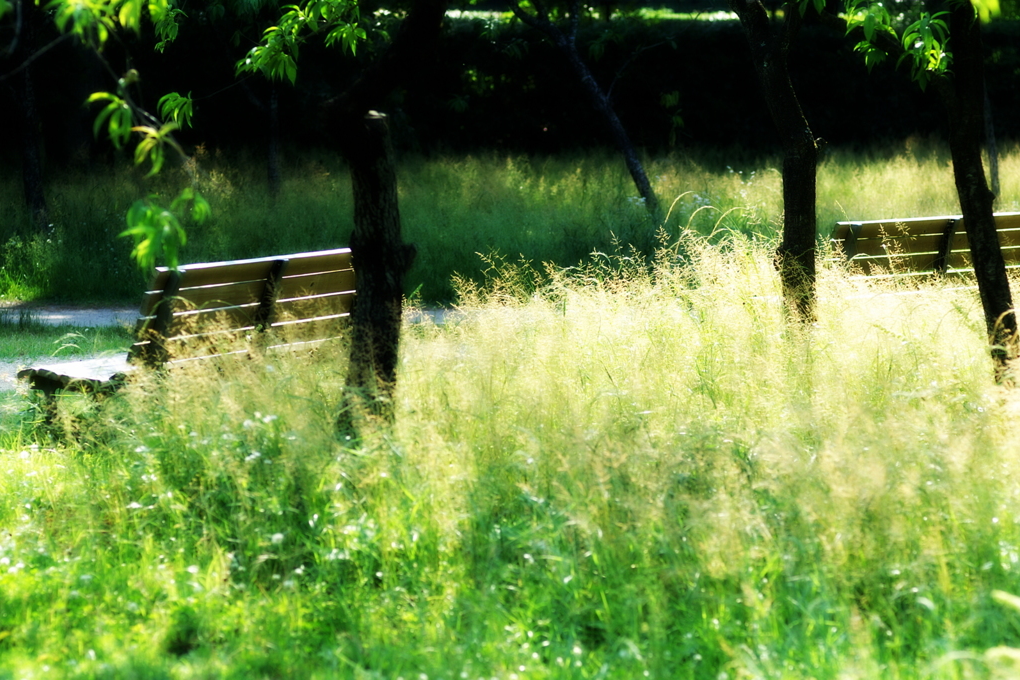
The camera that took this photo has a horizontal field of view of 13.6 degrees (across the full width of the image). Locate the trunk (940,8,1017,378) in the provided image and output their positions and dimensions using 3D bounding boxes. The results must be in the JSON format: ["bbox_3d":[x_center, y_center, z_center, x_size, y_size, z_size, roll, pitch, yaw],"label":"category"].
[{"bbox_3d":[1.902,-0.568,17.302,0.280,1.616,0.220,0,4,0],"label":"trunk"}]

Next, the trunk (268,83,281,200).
[{"bbox_3d":[-1.712,-1.384,30.978,0.090,0.944,0.090,0,4,0],"label":"trunk"}]

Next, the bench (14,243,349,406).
[{"bbox_3d":[-1.066,0.083,15.548,0.570,0.790,1.940,2,4,23],"label":"bench"}]

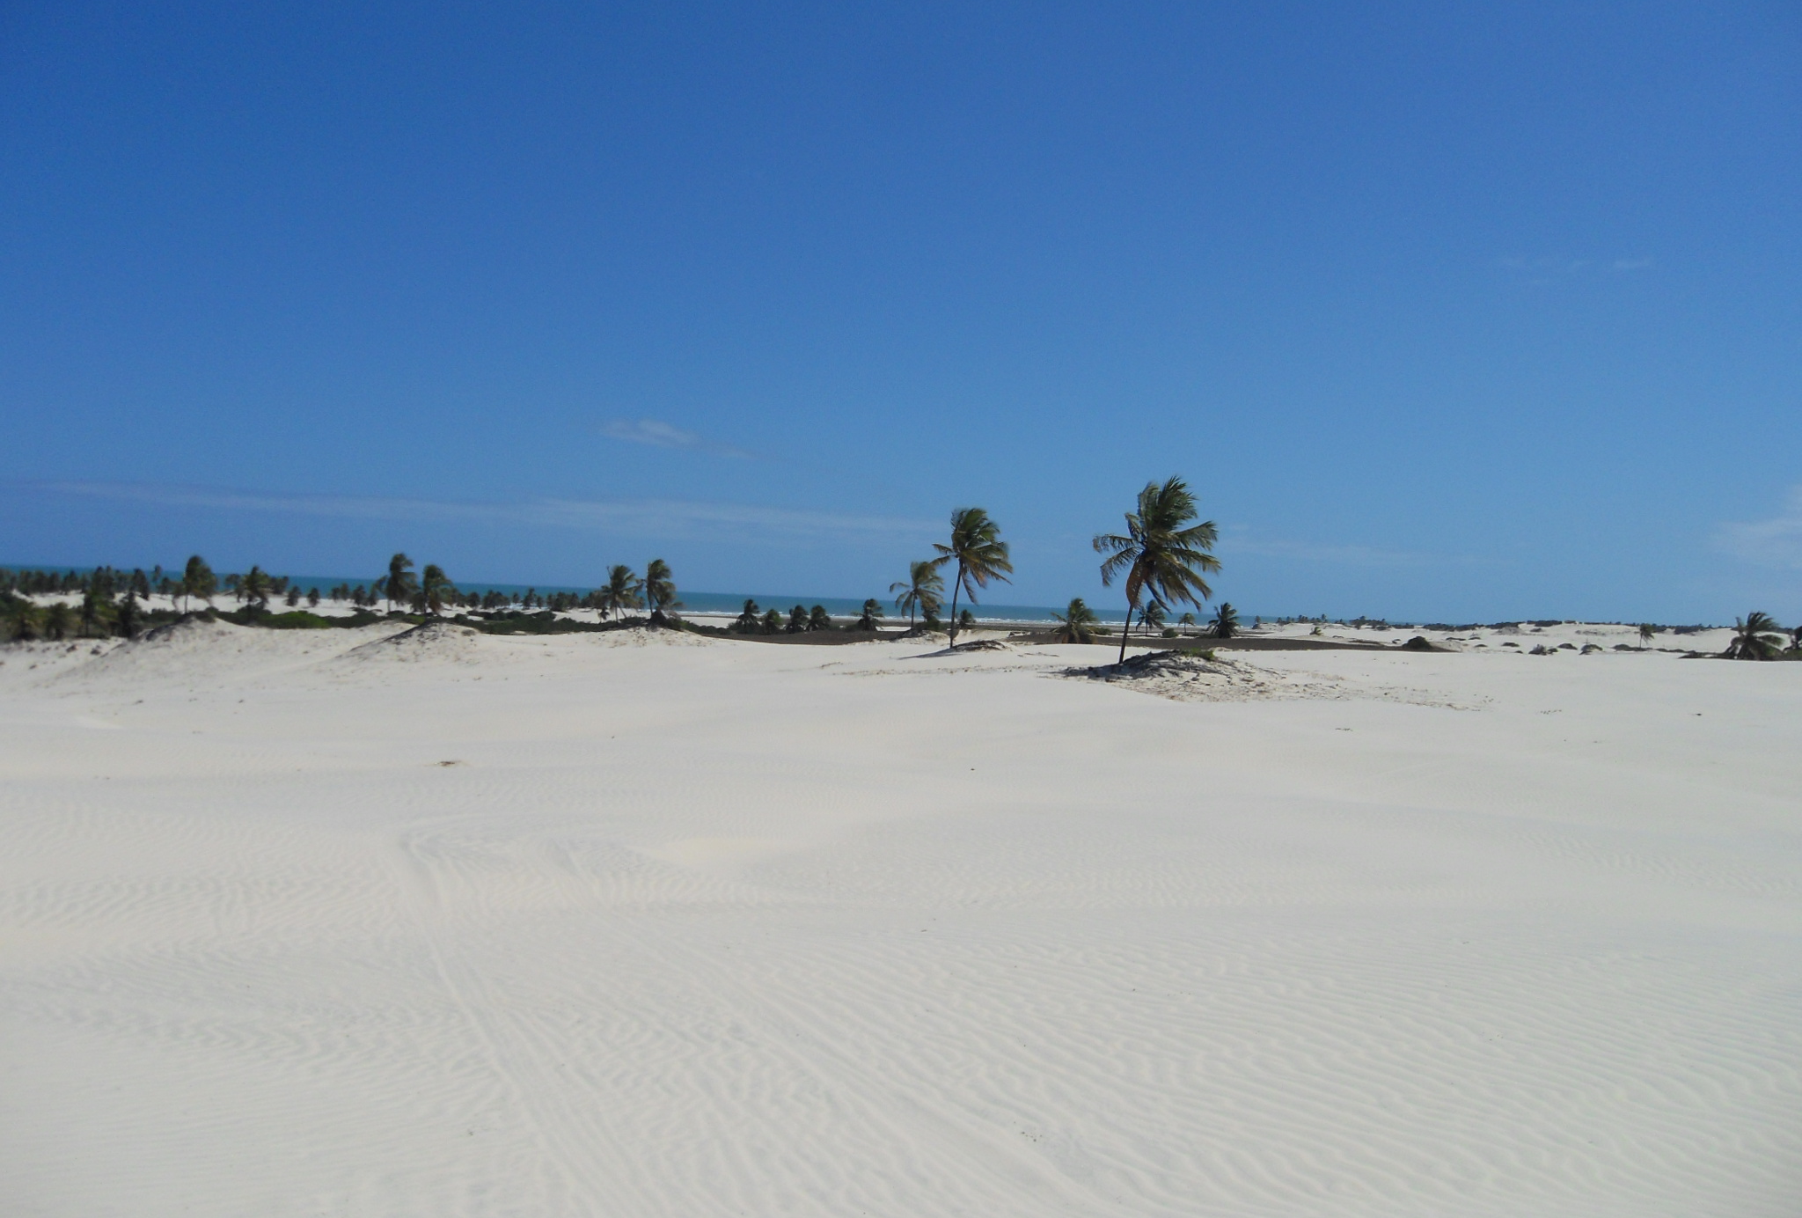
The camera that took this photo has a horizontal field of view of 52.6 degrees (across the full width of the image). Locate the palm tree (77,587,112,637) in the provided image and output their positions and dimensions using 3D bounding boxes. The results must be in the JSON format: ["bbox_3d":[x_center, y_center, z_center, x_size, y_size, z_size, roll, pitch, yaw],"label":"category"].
[{"bbox_3d":[-79.624,0.487,180.000,3.340,5.290,3.840,2,0,0],"label":"palm tree"}]

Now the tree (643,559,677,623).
[{"bbox_3d":[-25.765,-1.883,195.000,3.770,6.930,4.330,2,0,0],"label":"tree"}]

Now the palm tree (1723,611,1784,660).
[{"bbox_3d":[67.839,2.185,145.000,4.930,4.030,4.930,2,0,0],"label":"palm tree"}]

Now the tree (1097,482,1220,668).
[{"bbox_3d":[12.375,-1.870,88.000,6.190,9.110,6.190,2,0,0],"label":"tree"}]

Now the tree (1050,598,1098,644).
[{"bbox_3d":[16.632,1.285,175.000,4.730,4.870,4.730,2,0,0],"label":"tree"}]

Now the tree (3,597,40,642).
[{"bbox_3d":[-86.926,1.252,180.000,3.760,4.870,3.760,2,0,0],"label":"tree"}]

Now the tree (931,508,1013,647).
[{"bbox_3d":[4.799,-2.138,123.000,5.510,9.310,5.510,2,0,0],"label":"tree"}]

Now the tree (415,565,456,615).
[{"bbox_3d":[-47.315,-1.715,185.000,4.150,5.570,4.150,2,0,0],"label":"tree"}]

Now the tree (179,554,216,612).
[{"bbox_3d":[-71.401,-2.644,185.000,3.720,5.720,4.270,2,0,0],"label":"tree"}]

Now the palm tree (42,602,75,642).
[{"bbox_3d":[-83.171,1.460,180.000,3.200,4.450,3.200,2,0,0],"label":"palm tree"}]

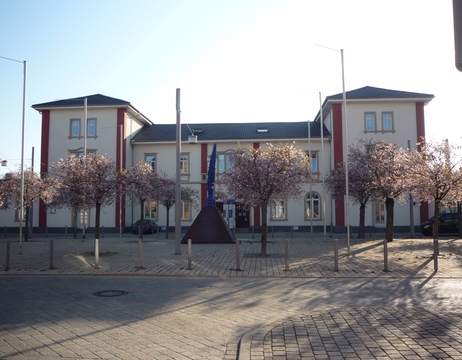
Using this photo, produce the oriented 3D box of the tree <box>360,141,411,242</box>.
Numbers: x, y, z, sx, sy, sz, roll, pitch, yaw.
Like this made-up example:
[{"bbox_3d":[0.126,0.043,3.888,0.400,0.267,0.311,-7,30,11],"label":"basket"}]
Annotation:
[{"bbox_3d":[8.284,0.606,23.803,3.100,5.401,3.100,-1,-4,4],"label":"tree"}]

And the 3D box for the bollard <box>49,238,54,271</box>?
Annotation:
[{"bbox_3d":[-5.701,2.378,14.133,0.120,0.922,0.120,-1,-4,4],"label":"bollard"}]

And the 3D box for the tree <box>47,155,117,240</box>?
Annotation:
[{"bbox_3d":[-5.997,0.999,18.145,2.850,4.057,3.000,-1,-4,4],"label":"tree"}]

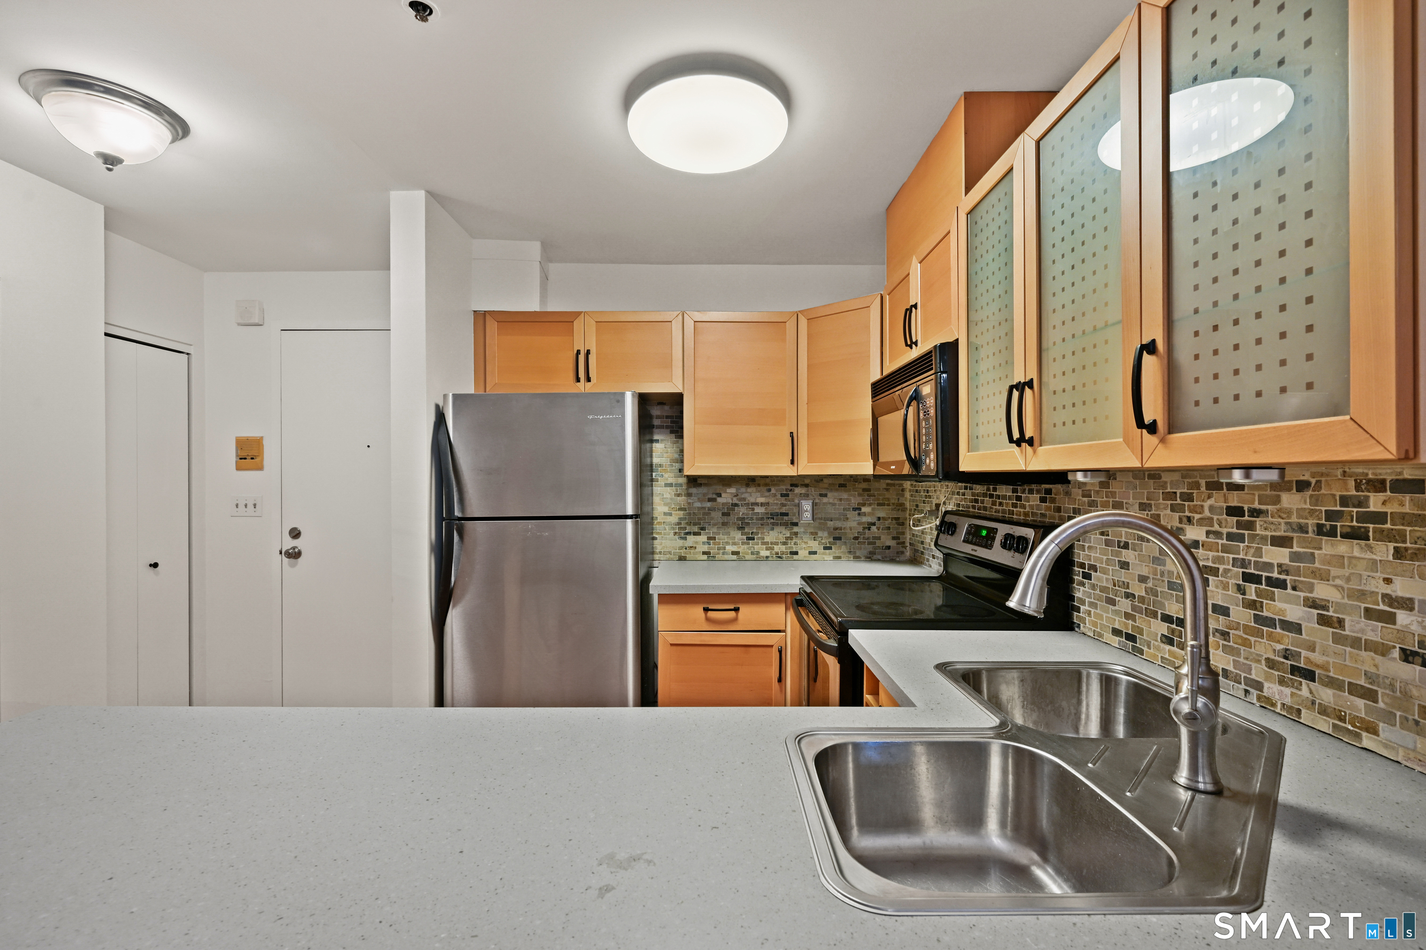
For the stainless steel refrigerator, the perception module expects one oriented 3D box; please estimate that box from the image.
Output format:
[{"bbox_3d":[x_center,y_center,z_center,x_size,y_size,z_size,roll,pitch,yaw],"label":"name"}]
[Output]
[{"bbox_3d":[-0.664,0.523,2.812,0.759,1.670,0.810,0,0,0],"label":"stainless steel refrigerator"}]

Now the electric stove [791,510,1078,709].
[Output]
[{"bbox_3d":[0.661,0.750,2.139,0.695,1.202,0.760,0,0,0],"label":"electric stove"}]

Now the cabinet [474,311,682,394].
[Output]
[{"bbox_3d":[-0.623,-0.568,3.100,0.960,0.380,0.325,0,0,0],"label":"cabinet"}]

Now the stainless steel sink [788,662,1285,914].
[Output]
[{"bbox_3d":[0.518,0.525,1.023,0.605,0.190,1.080,0,0,45],"label":"stainless steel sink"}]

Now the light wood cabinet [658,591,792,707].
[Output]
[{"bbox_3d":[0.039,0.918,2.907,0.527,0.875,0.620,0,0,0],"label":"light wood cabinet"}]

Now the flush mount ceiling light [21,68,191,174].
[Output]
[{"bbox_3d":[-1.763,-0.980,1.855,0.364,0.184,0.364,0,0,0],"label":"flush mount ceiling light"}]

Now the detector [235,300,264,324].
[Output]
[{"bbox_3d":[-2.423,-0.848,3.317,0.122,0.122,0.043,0,0,0],"label":"detector"}]

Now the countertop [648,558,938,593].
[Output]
[{"bbox_3d":[0.367,0.465,2.925,1.255,0.042,0.670,0,0,0],"label":"countertop"}]

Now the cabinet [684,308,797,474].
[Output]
[{"bbox_3d":[0.127,-0.379,3.100,0.534,0.762,0.325,0,0,0],"label":"cabinet"}]

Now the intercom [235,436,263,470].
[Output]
[{"bbox_3d":[-2.428,-0.111,3.318,0.140,0.180,0.035,0,0,0],"label":"intercom"}]

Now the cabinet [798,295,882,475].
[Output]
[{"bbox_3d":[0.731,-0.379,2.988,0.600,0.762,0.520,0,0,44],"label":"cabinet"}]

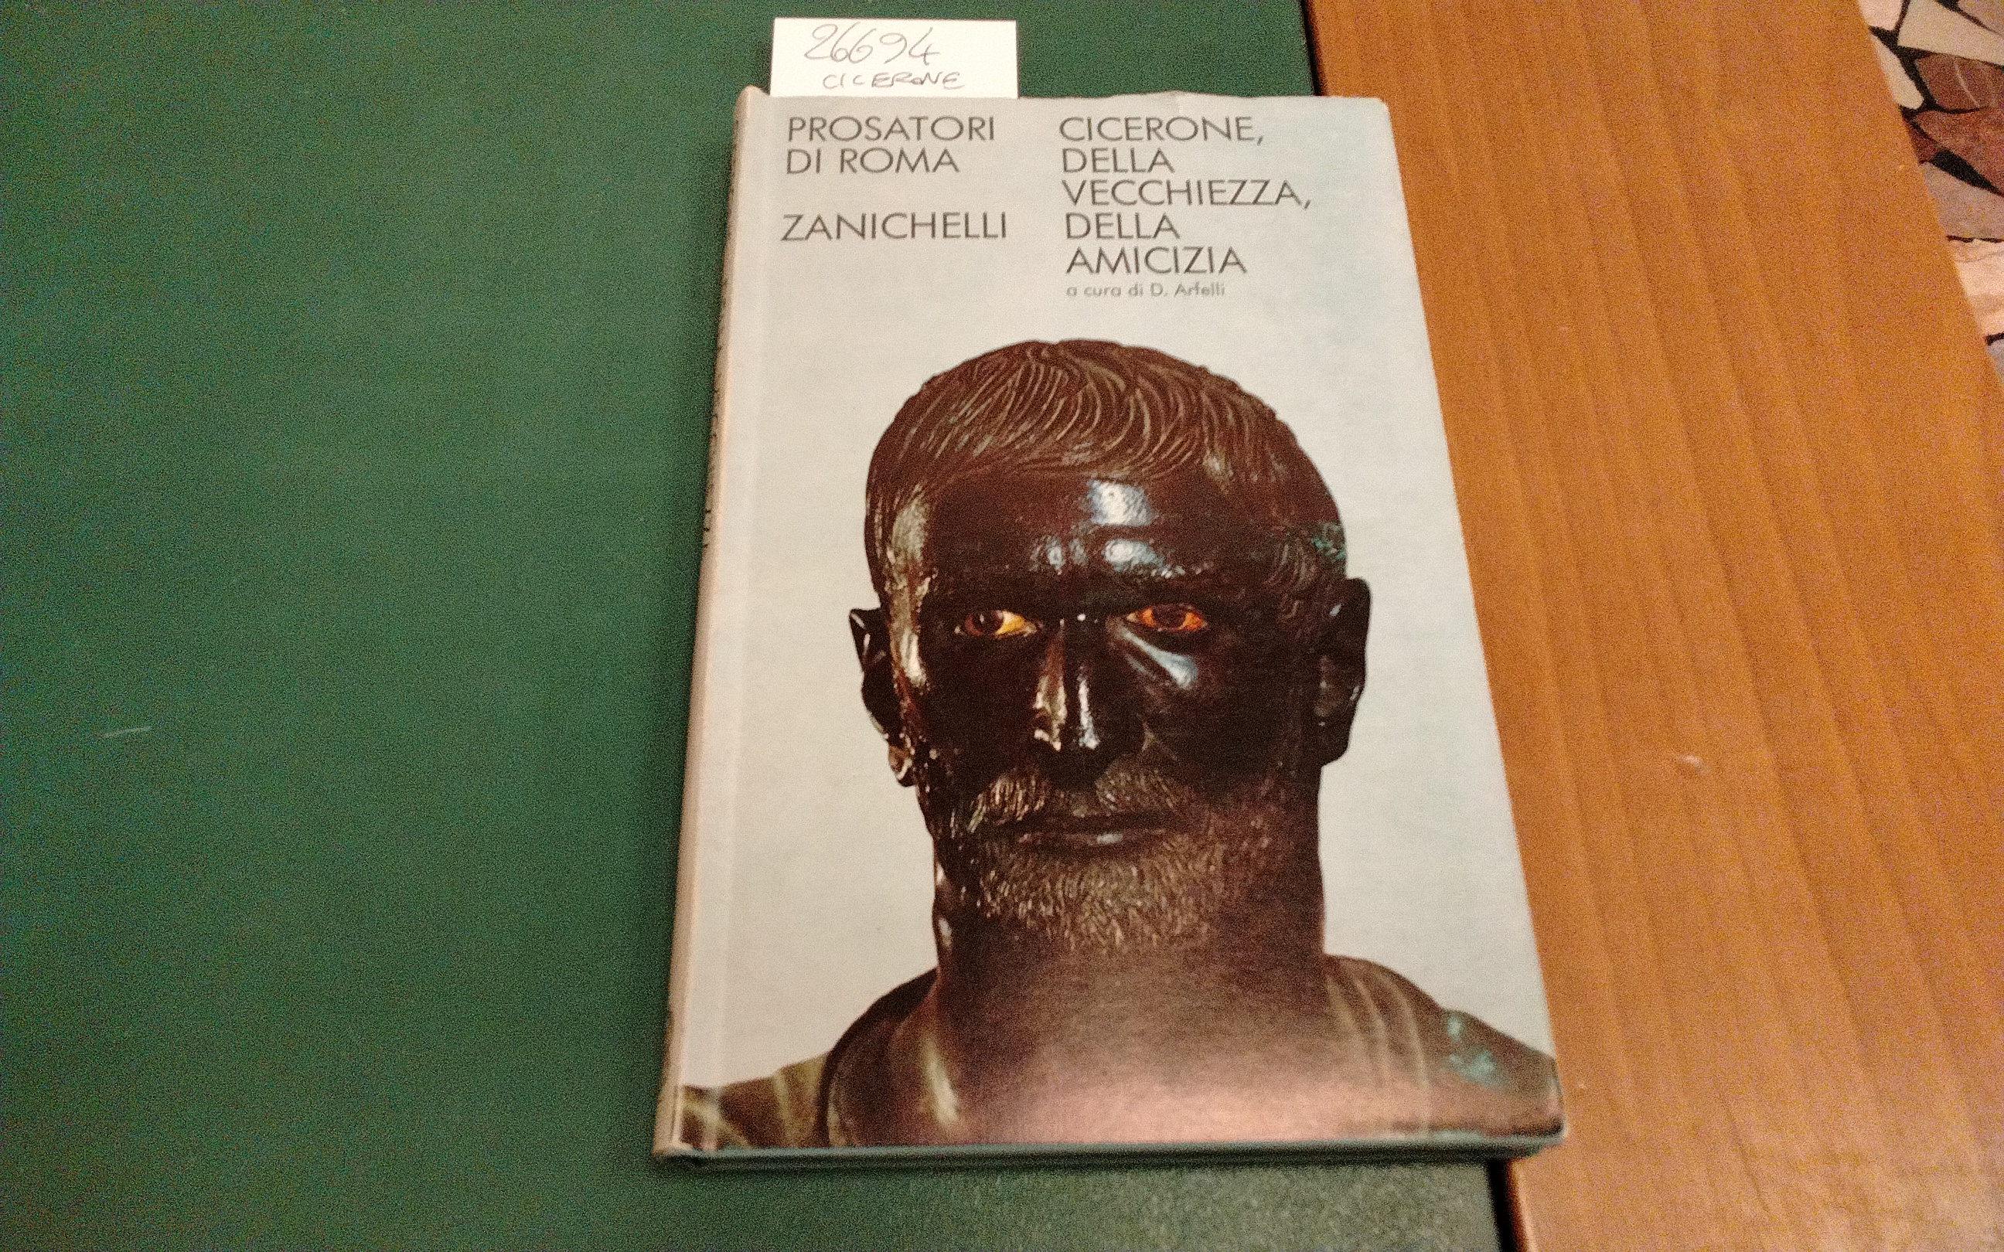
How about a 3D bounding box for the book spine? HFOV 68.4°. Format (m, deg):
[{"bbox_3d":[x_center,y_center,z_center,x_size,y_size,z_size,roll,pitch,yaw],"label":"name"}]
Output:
[{"bbox_3d":[-0.047,-0.012,0.256,0.007,0.015,0.197,0,65,-1],"label":"book spine"}]

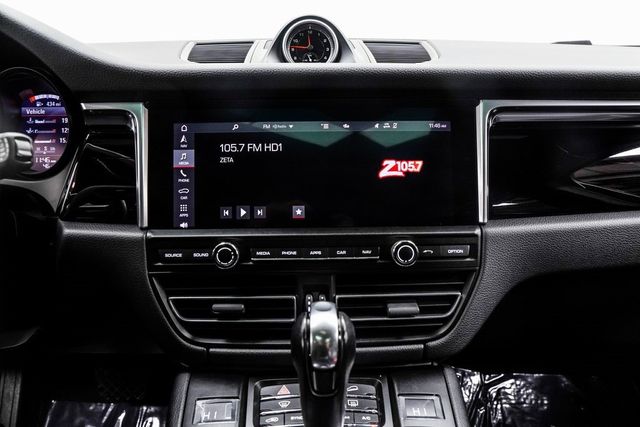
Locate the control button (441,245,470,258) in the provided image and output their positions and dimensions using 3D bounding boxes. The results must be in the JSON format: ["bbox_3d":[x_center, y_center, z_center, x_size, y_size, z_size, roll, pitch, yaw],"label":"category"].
[{"bbox_3d":[0.123,0.035,0.453,0.027,0.011,0.008,0,0,0],"label":"control button"}]

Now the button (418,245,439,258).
[{"bbox_3d":[0.102,0.035,0.464,0.018,0.011,0.007,-1,-3,0],"label":"button"}]

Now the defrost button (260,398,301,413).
[{"bbox_3d":[-0.033,0.174,0.452,0.041,0.008,0.013,0,43,0],"label":"defrost button"}]

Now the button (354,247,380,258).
[{"bbox_3d":[0.044,0.036,0.464,0.024,0.011,0.007,-1,-3,0],"label":"button"}]

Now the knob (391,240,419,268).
[{"bbox_3d":[0.078,0.037,0.455,0.024,0.024,0.016,-1,-3,0],"label":"knob"}]

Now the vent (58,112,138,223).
[{"bbox_3d":[-0.212,-0.044,0.478,0.074,0.109,0.040,-1,-3,0],"label":"vent"}]

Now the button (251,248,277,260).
[{"bbox_3d":[-0.051,0.037,0.453,0.024,0.011,0.008,0,0,0],"label":"button"}]

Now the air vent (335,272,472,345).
[{"bbox_3d":[0.077,0.088,0.460,0.127,0.067,0.030,-1,-5,0],"label":"air vent"}]

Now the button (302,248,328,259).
[{"bbox_3d":[-0.004,0.036,0.453,0.024,0.010,0.008,0,0,0],"label":"button"}]

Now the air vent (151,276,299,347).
[{"bbox_3d":[-0.088,0.090,0.465,0.135,0.066,0.035,0,0,0],"label":"air vent"}]

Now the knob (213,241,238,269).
[{"bbox_3d":[-0.086,0.039,0.455,0.024,0.024,0.016,-1,-3,0],"label":"knob"}]

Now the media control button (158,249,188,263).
[{"bbox_3d":[-0.137,0.039,0.464,0.026,0.012,0.007,-1,-3,0],"label":"media control button"}]

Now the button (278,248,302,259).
[{"bbox_3d":[-0.028,0.037,0.464,0.024,0.011,0.007,-1,-3,0],"label":"button"}]

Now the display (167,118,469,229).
[{"bbox_3d":[-0.002,-0.037,0.468,0.280,0.104,0.015,0,0,0],"label":"display"}]

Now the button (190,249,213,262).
[{"bbox_3d":[-0.108,0.038,0.453,0.021,0.011,0.008,0,0,0],"label":"button"}]

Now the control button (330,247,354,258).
[{"bbox_3d":[0.020,0.035,0.453,0.023,0.010,0.008,0,0,0],"label":"control button"}]

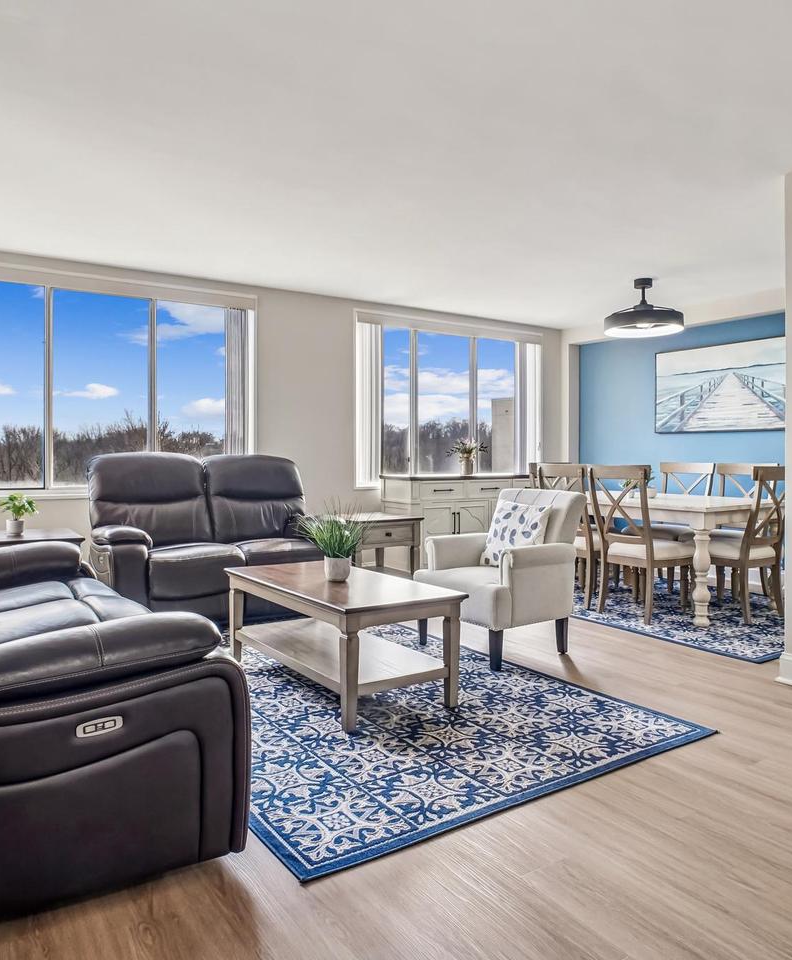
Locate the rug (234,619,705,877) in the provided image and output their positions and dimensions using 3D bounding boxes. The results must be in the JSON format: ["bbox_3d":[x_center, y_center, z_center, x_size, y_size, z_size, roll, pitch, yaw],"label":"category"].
[{"bbox_3d":[-0.199,0.964,3.203,1.820,0.010,2.680,-1,2,-34],"label":"rug"}]

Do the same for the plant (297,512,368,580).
[{"bbox_3d":[-0.288,0.309,3.056,0.330,0.340,0.330,0,1,0],"label":"plant"}]

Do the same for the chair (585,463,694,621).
[{"bbox_3d":[1.695,0.405,4.390,0.560,1.010,0.490,-1,1,-30],"label":"chair"}]

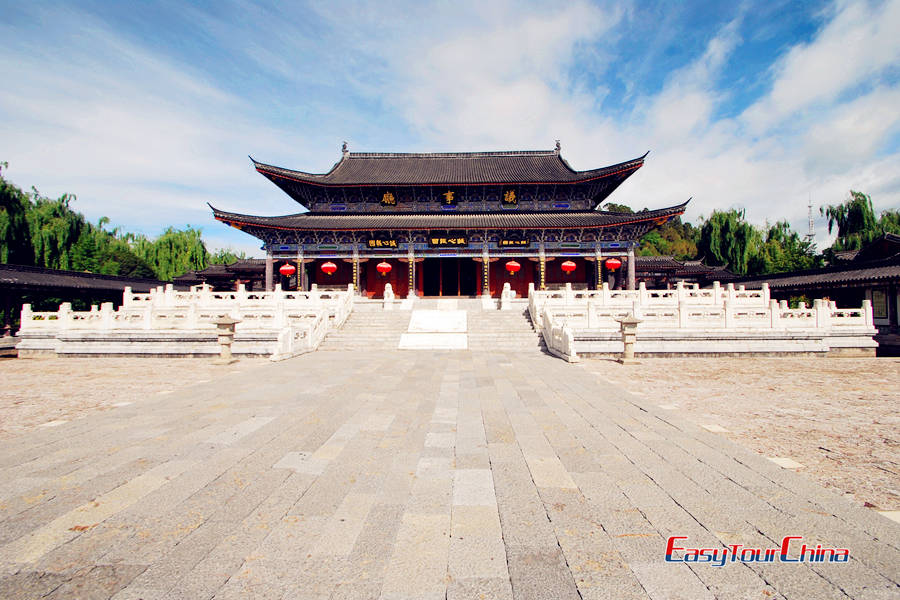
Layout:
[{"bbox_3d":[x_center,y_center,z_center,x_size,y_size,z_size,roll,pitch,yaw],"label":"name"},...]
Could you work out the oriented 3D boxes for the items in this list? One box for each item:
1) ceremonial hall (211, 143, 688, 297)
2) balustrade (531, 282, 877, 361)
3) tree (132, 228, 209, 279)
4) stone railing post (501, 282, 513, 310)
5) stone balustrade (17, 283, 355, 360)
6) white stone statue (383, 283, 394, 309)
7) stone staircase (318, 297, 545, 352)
[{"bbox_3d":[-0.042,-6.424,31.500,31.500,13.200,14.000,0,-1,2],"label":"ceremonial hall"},{"bbox_3d":[9.300,0.543,15.000,11.000,2.900,6.600,0,-1,2],"label":"balustrade"},{"bbox_3d":[-31.304,-2.720,42.000,7.500,10.600,7.500,0,-1,2],"label":"tree"},{"bbox_3d":[3.239,-0.199,21.500,0.680,1.600,0.680,0,-1,2],"label":"stone railing post"},{"bbox_3d":[-9.700,0.610,15.400,10.800,2.900,6.600,0,-1,2],"label":"stone balustrade"},{"bbox_3d":[-4.250,-0.243,26.000,0.700,1.930,0.800,0,-2,2],"label":"white stone statue"},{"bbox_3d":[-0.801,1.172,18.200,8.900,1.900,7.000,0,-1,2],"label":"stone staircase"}]

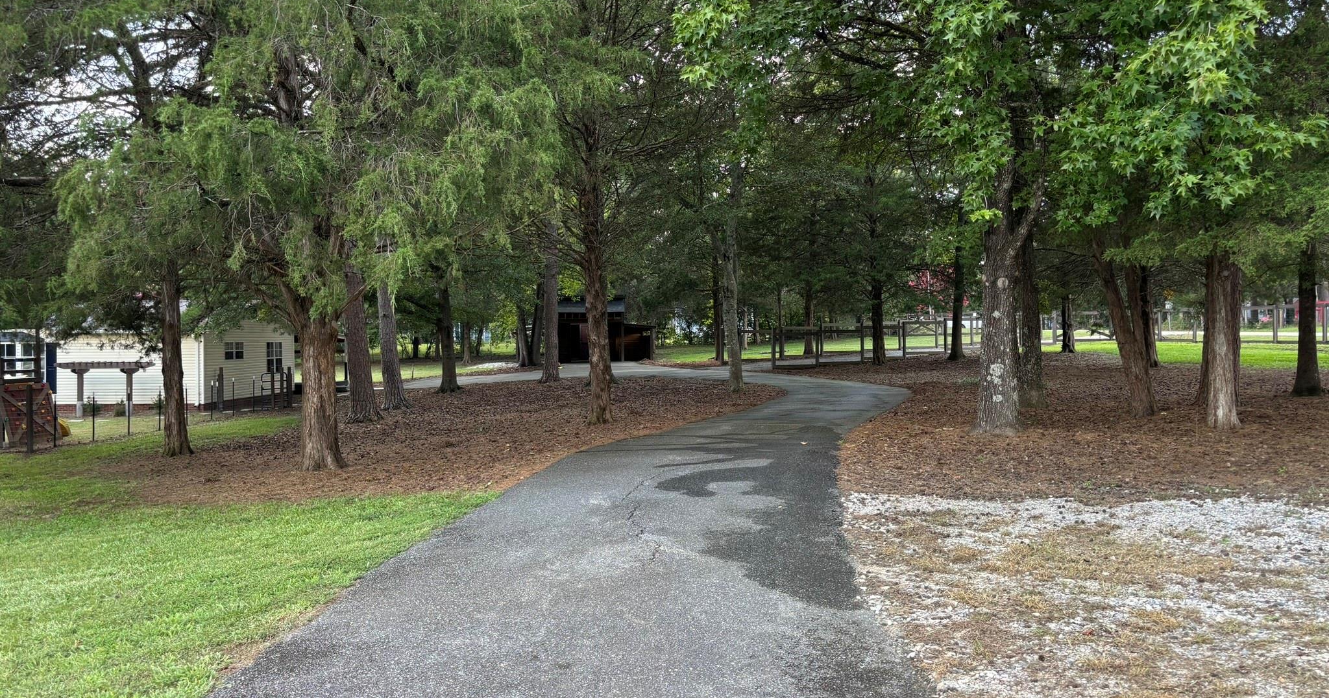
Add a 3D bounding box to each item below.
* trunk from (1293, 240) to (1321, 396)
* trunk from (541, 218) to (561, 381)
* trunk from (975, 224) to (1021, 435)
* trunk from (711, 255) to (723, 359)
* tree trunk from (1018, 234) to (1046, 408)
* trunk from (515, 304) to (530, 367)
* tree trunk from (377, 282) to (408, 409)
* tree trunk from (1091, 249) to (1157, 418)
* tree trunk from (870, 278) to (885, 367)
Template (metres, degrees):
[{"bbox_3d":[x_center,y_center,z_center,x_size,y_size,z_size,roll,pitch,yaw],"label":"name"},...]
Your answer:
[{"bbox_3d":[10.945,-0.539,17.000,0.454,2.652,0.420,0,0,0],"label":"trunk"},{"bbox_3d":[-3.645,-1.481,32.000,0.599,5.192,0.569,0,1,0],"label":"trunk"},{"bbox_3d":[4.441,-0.263,13.300,0.623,2.808,0.573,0,1,0],"label":"trunk"},{"bbox_3d":[2.259,-1.767,43.000,0.510,4.652,0.400,0,0,0],"label":"trunk"},{"bbox_3d":[5.744,-0.438,15.600,0.416,2.710,0.386,0,0,0],"label":"tree trunk"},{"bbox_3d":[-6.247,-0.595,44.000,0.609,2.792,0.480,0,0,0],"label":"trunk"},{"bbox_3d":[-7.344,-0.098,27.000,0.800,3.482,0.620,0,0,0],"label":"tree trunk"},{"bbox_3d":[6.820,-0.231,14.800,0.970,2.509,0.533,0,1,0],"label":"tree trunk"},{"bbox_3d":[6.642,-0.838,31.000,0.459,2.612,0.426,0,0,0],"label":"tree trunk"}]

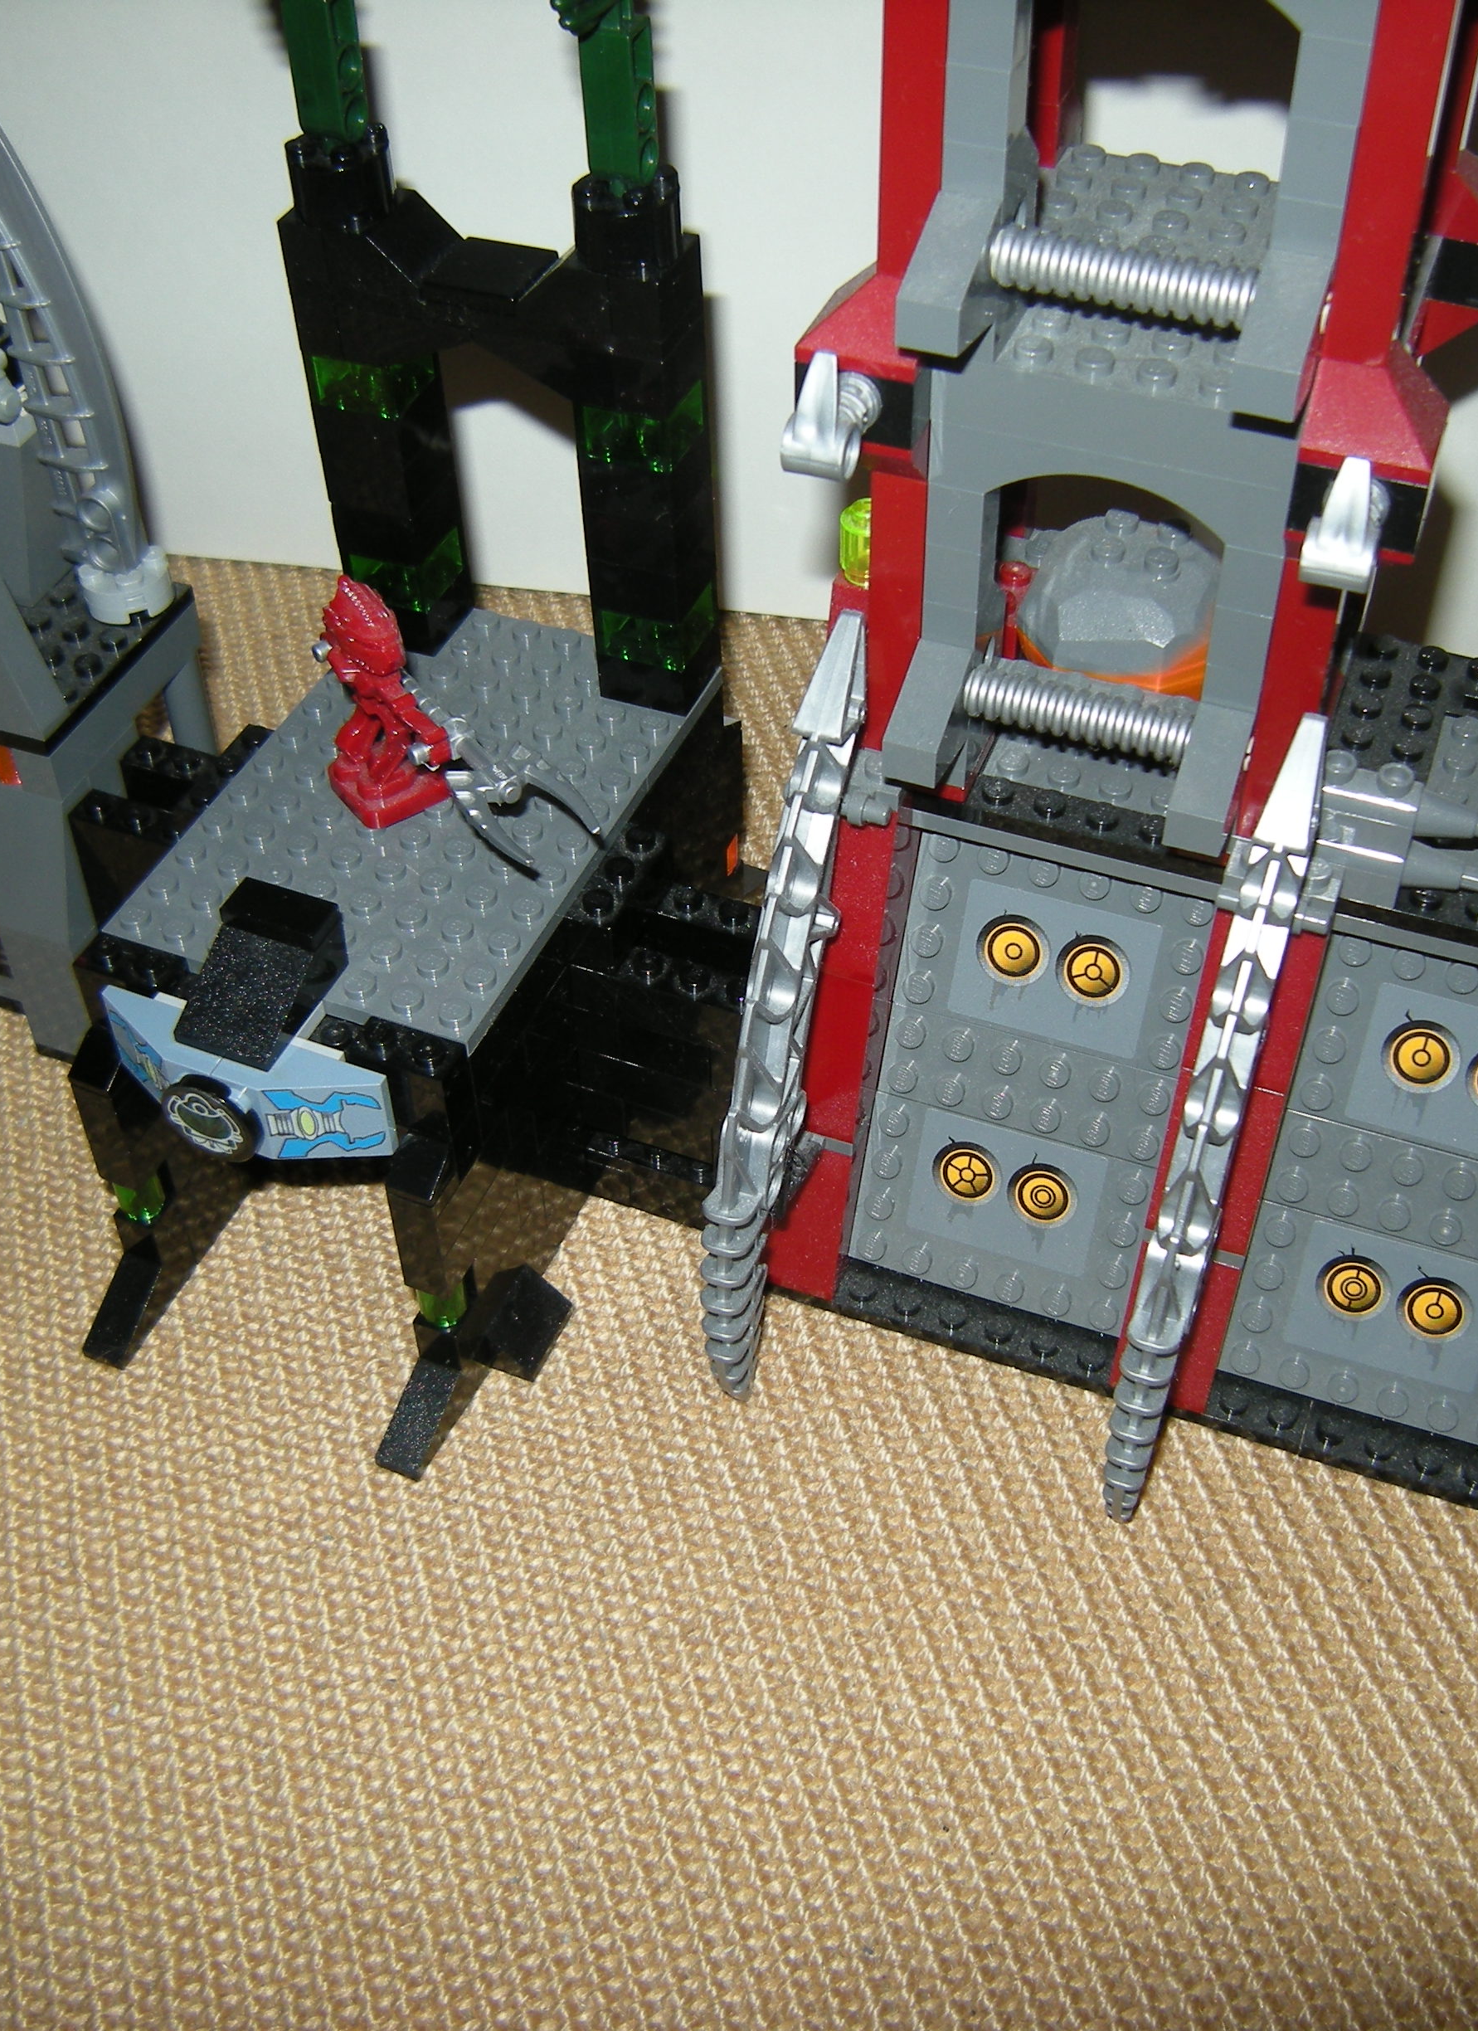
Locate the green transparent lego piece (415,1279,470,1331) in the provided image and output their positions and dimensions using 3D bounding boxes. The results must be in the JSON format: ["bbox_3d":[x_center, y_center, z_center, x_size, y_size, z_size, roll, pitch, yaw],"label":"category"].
[{"bbox_3d":[-0.048,0.045,0.355,0.008,0.010,0.008,-1,47,1],"label":"green transparent lego piece"}]

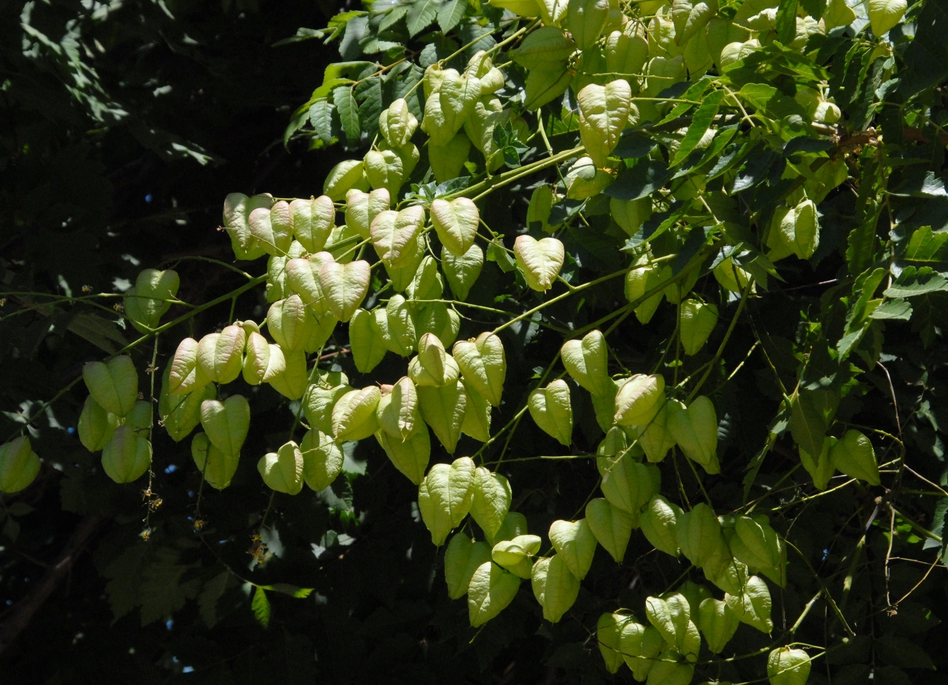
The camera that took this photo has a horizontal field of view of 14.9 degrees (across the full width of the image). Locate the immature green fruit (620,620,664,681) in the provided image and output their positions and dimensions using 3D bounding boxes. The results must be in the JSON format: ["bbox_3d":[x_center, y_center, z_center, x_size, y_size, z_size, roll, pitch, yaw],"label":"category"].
[{"bbox_3d":[0.116,0.212,2.480,0.030,0.042,0.030,4,-7,0],"label":"immature green fruit"}]

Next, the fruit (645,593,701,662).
[{"bbox_3d":[0.141,0.202,2.560,0.035,0.047,0.033,-11,-5,0],"label":"fruit"}]

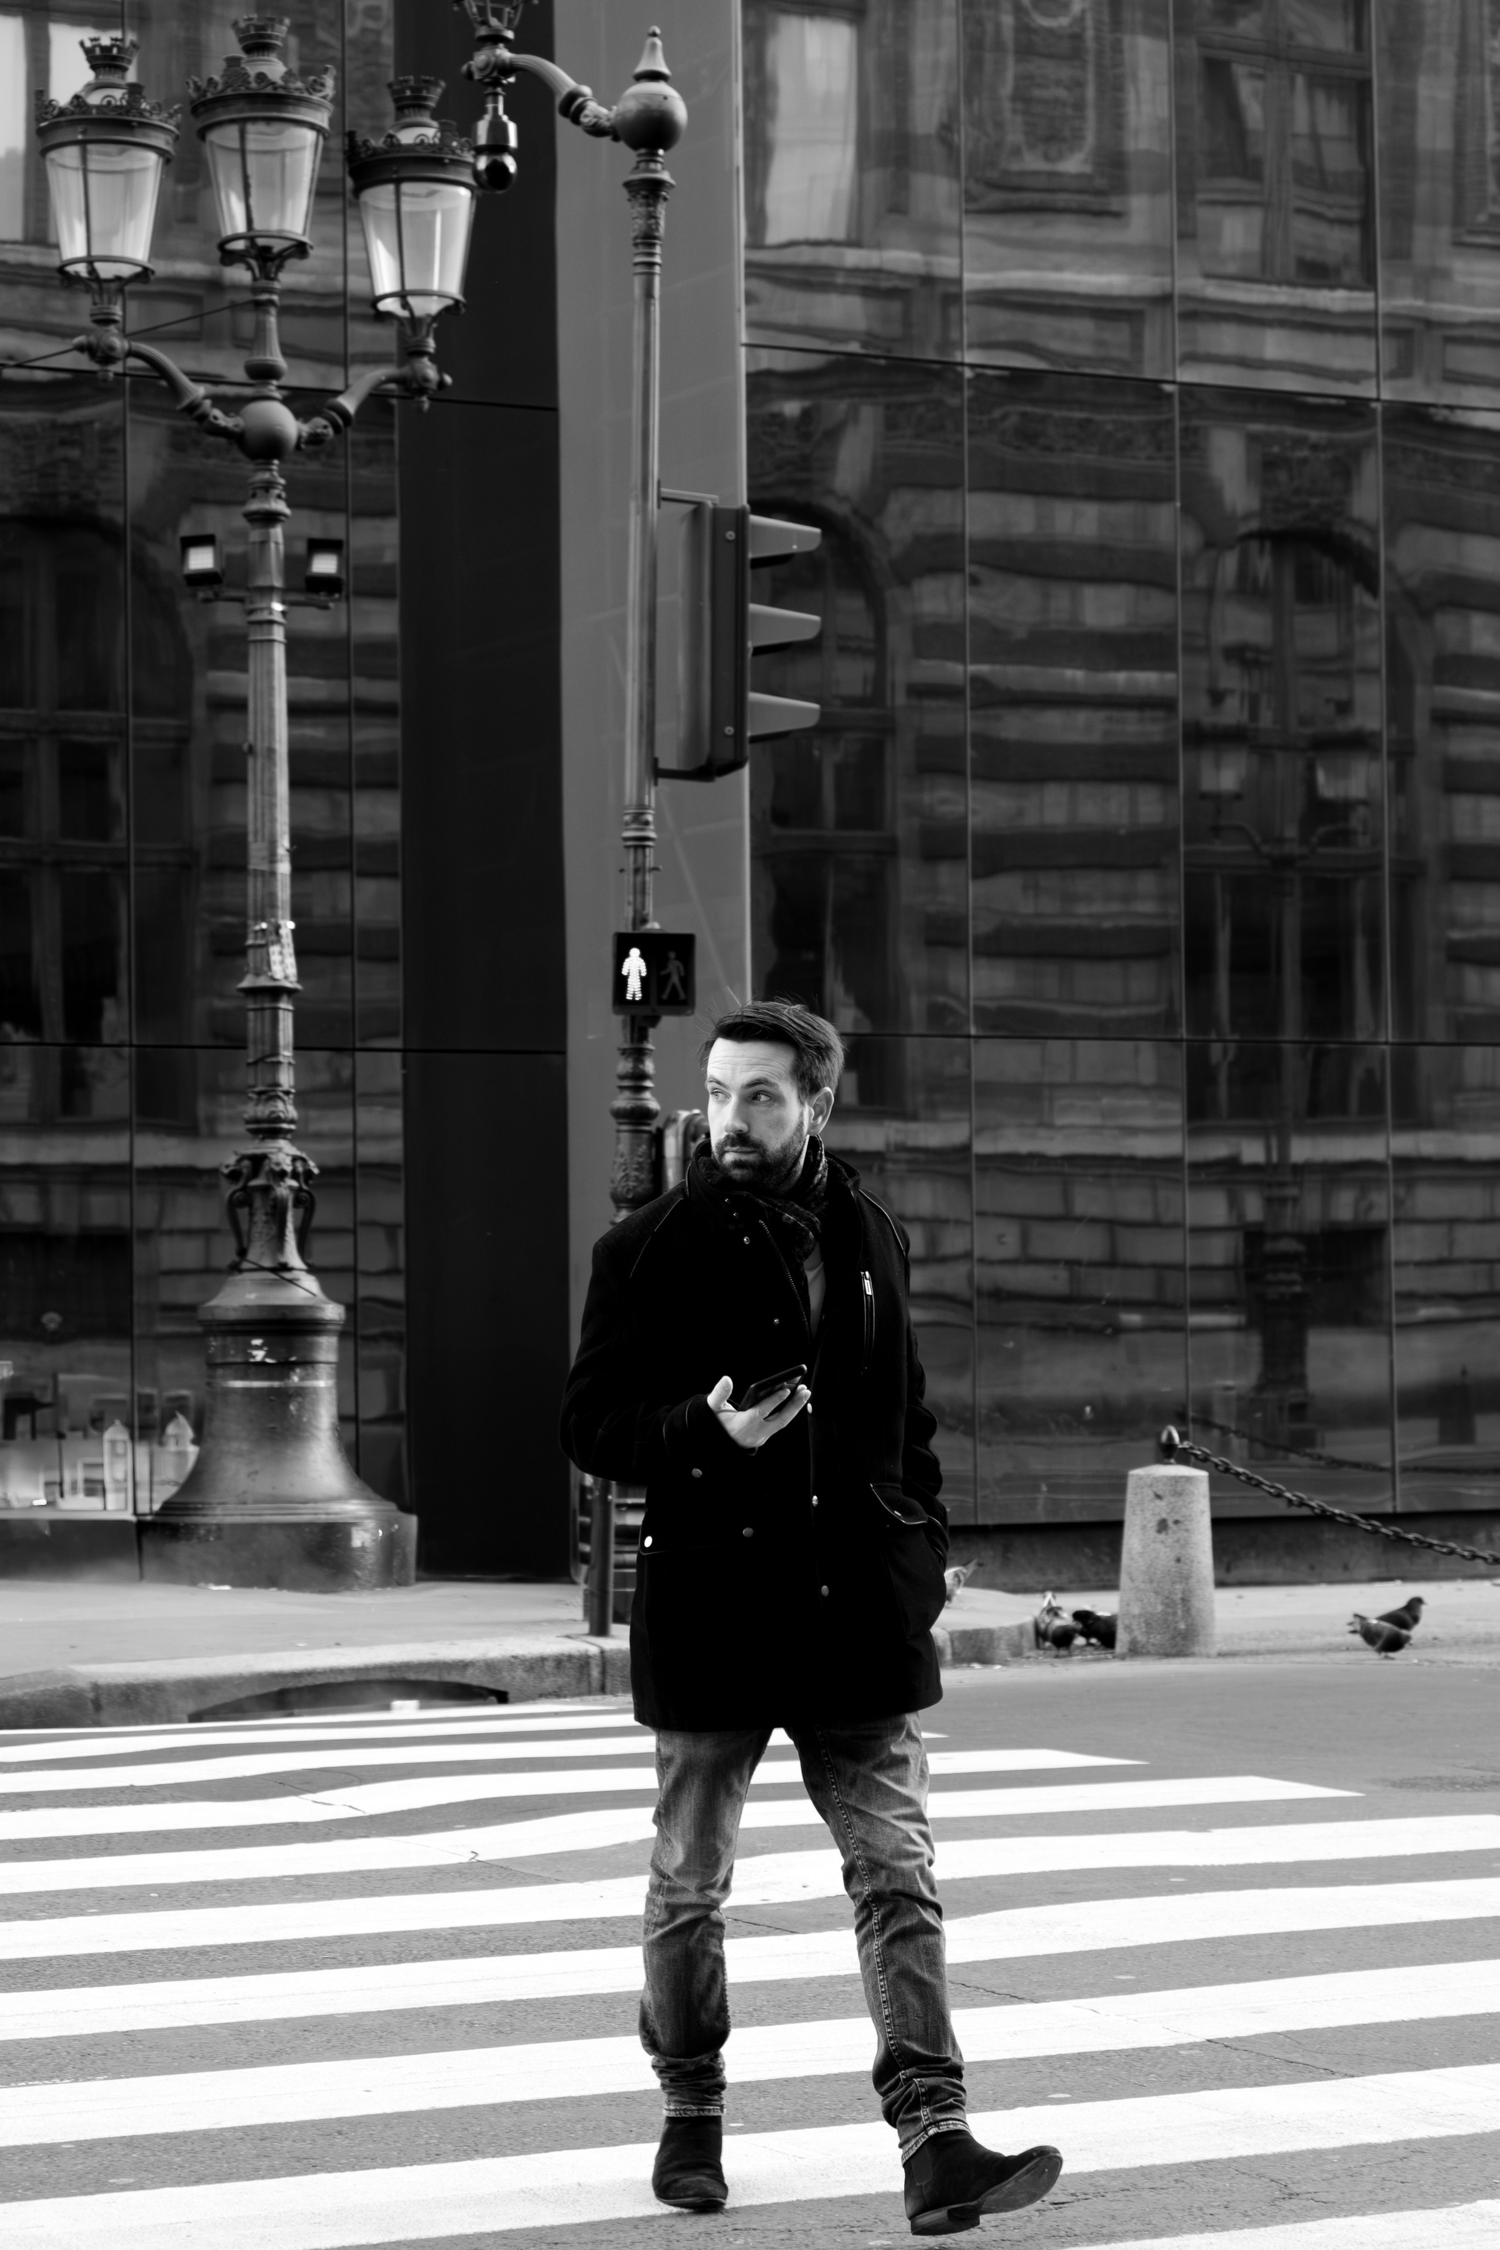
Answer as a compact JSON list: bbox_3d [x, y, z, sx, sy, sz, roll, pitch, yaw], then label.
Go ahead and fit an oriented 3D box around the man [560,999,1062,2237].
[{"bbox_3d":[0.068,0.722,6.487,0.660,1.790,0.520,0,-2,-14],"label":"man"}]

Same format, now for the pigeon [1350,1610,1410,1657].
[{"bbox_3d":[2.239,1.802,15.502,0.230,0.165,0.120,-1,-2,20],"label":"pigeon"}]

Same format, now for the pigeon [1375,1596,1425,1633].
[{"bbox_3d":[2.297,1.792,15.753,0.290,0.190,0.120,-1,-2,3],"label":"pigeon"}]

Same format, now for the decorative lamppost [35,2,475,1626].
[{"bbox_3d":[-2.030,-1.351,18.098,2.000,6.490,1.120,0,-2,-26],"label":"decorative lamppost"}]

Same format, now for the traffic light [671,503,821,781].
[{"bbox_3d":[-0.019,-1.716,15.550,0.470,0.950,0.310,1,-2,-25],"label":"traffic light"}]

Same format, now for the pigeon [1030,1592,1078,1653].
[{"bbox_3d":[1.087,1.782,15.603,0.130,0.205,0.240,0,-2,-20],"label":"pigeon"}]

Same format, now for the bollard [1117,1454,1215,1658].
[{"bbox_3d":[1.483,1.531,15.611,0.345,0.720,0.345,0,-2,0],"label":"bollard"}]

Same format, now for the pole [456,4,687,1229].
[{"bbox_3d":[-0.685,-1.518,15.498,0.900,6.500,0.520,1,-2,-24],"label":"pole"}]

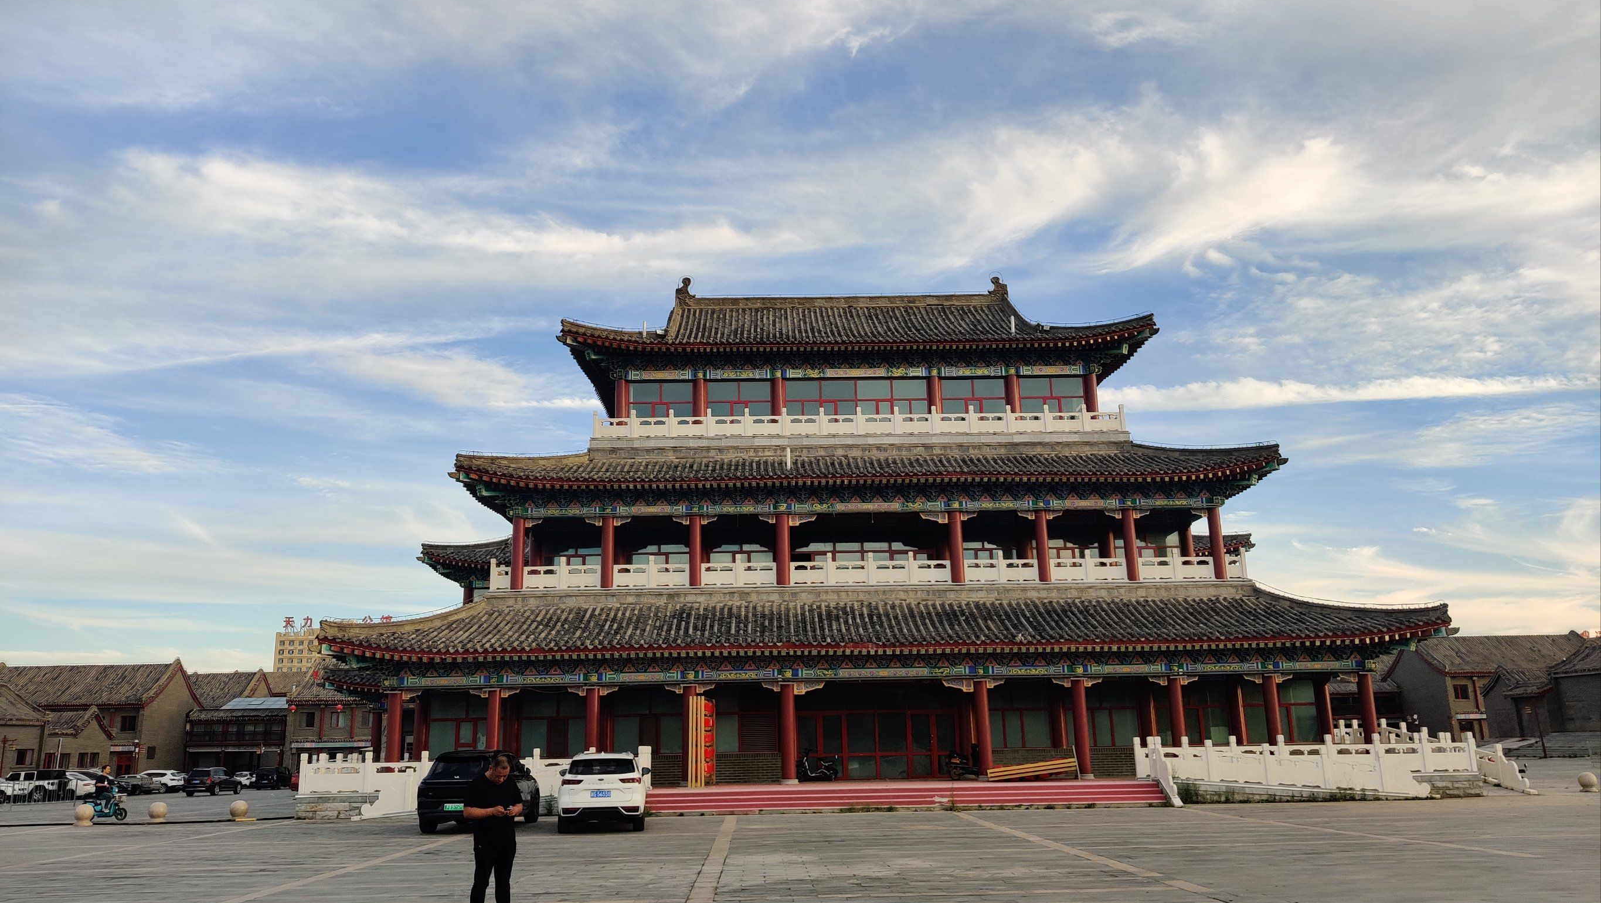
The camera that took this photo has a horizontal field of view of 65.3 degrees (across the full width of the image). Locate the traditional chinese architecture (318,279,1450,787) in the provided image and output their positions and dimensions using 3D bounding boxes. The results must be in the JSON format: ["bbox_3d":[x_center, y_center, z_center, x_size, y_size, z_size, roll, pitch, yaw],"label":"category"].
[{"bbox_3d":[2.223,2.801,50.962,34.000,20.900,26.000,-1,-13,-2],"label":"traditional chinese architecture"}]

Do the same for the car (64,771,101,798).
[{"bbox_3d":[-46.689,21.082,78.528,4.650,1.600,1.880,-1,-13,-2],"label":"car"}]

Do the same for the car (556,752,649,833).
[{"bbox_3d":[-4.478,7.782,28.669,1.890,1.680,4.550,0,-14,-6],"label":"car"}]

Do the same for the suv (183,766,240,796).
[{"bbox_3d":[-35.724,20.023,76.014,1.870,1.670,4.650,-1,-13,-1],"label":"suv"}]

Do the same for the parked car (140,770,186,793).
[{"bbox_3d":[-48.294,24.576,92.996,4.500,1.650,1.840,-1,-13,-2],"label":"parked car"}]

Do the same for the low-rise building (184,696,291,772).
[{"bbox_3d":[-46.314,24.866,107.285,9.000,7.500,7.500,-1,-13,-2],"label":"low-rise building"}]

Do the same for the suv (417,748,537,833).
[{"bbox_3d":[-7.447,7.996,29.469,1.950,1.750,4.900,-1,-13,0],"label":"suv"}]

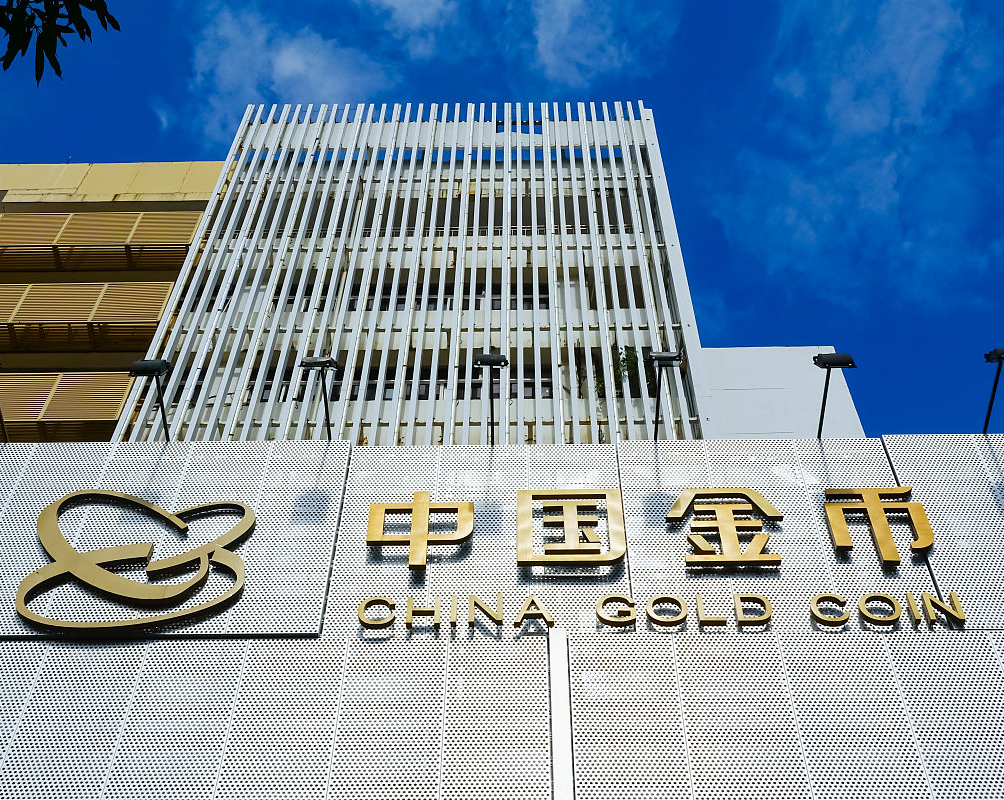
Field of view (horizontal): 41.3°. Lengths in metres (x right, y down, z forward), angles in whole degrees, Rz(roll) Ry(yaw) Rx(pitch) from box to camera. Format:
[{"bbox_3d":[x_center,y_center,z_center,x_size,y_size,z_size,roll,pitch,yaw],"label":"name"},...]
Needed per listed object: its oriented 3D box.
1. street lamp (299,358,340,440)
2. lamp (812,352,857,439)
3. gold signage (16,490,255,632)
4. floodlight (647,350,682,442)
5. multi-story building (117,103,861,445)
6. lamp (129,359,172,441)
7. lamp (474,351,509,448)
[{"bbox_3d":[-2.172,0.014,16.109,0.479,0.295,1.100,0,-55,1],"label":"street lamp"},{"bbox_3d":[3.948,-0.019,15.993,0.495,0.310,1.100,0,-55,1],"label":"lamp"},{"bbox_3d":[-3.904,1.721,14.516,2.270,2.227,0.100,0,-55,1],"label":"gold signage"},{"bbox_3d":[1.936,-0.011,16.035,0.440,0.409,1.100,0,-55,1],"label":"floodlight"},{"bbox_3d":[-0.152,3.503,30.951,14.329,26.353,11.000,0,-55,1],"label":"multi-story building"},{"bbox_3d":[-4.186,0.030,16.140,0.518,0.247,1.100,0,-55,1],"label":"lamp"},{"bbox_3d":[-0.126,0.025,16.040,0.418,0.454,1.100,0,-55,1],"label":"lamp"}]

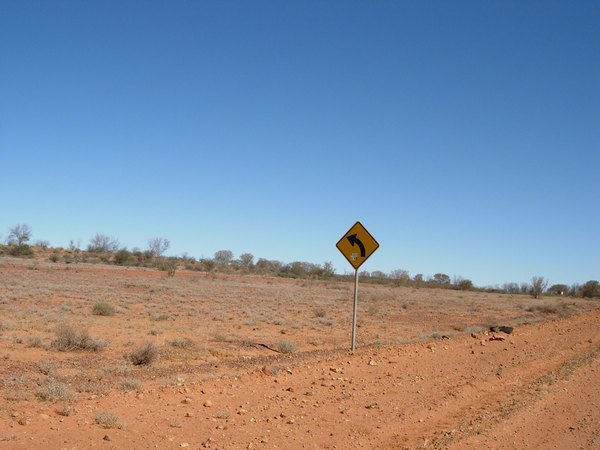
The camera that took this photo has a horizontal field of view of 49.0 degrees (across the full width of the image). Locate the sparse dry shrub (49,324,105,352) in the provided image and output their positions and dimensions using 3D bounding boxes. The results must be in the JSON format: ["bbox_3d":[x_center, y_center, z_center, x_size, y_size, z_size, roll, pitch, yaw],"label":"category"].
[{"bbox_3d":[-4.159,2.114,12.408,1.052,0.439,0.866,4,-4,-19],"label":"sparse dry shrub"}]

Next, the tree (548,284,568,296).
[{"bbox_3d":[56.904,14.419,145.000,4.271,2.642,3.929,1,-5,21],"label":"tree"}]

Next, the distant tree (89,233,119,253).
[{"bbox_3d":[-31.164,2.790,105.000,4.948,3.188,4.552,4,-5,-16],"label":"distant tree"}]

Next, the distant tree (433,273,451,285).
[{"bbox_3d":[30.074,11.371,140.000,3.711,2.550,3.414,2,-5,12],"label":"distant tree"}]

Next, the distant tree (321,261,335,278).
[{"bbox_3d":[5.010,8.107,120.000,2.474,3.279,2.276,2,-5,3],"label":"distant tree"}]

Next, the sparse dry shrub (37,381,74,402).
[{"bbox_3d":[-2.728,1.858,7.350,0.411,0.228,0.378,4,-5,-19],"label":"sparse dry shrub"}]

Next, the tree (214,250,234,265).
[{"bbox_3d":[-14.901,6.414,130.000,3.947,2.763,3.750,3,-4,0],"label":"tree"}]

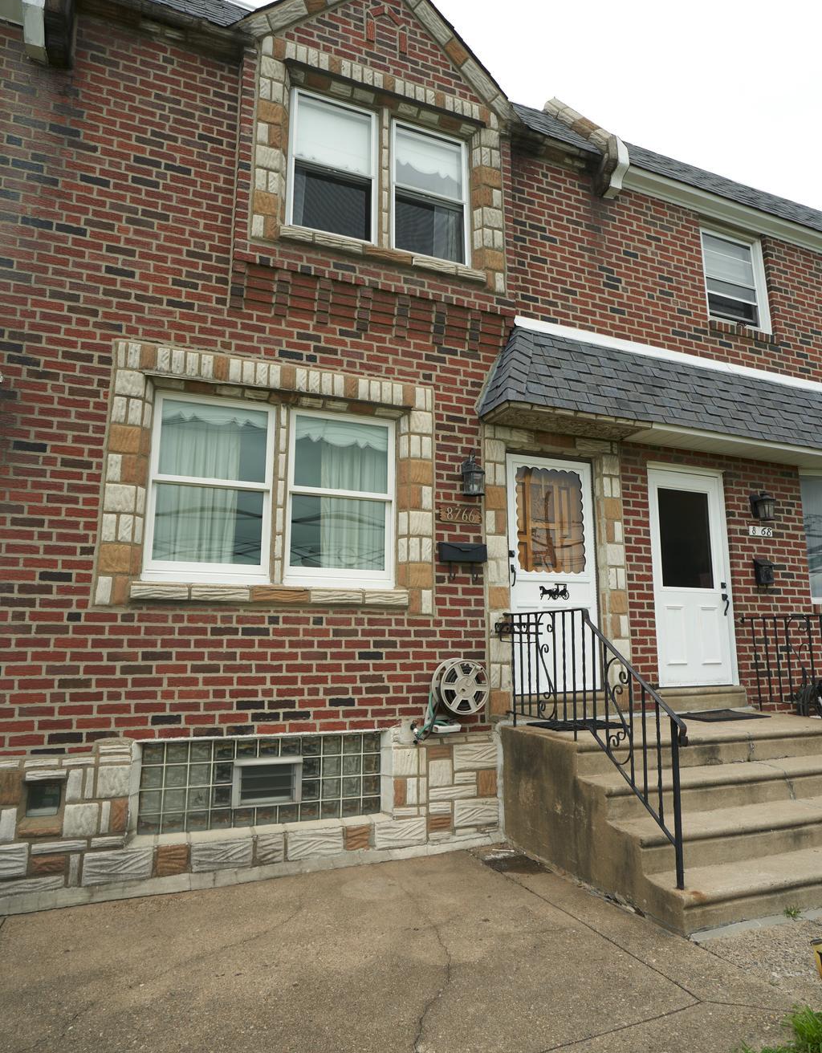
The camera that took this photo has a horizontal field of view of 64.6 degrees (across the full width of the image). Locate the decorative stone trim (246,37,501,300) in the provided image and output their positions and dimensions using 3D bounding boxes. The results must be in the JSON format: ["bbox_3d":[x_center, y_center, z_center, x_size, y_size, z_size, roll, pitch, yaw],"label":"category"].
[{"bbox_3d":[-0.198,-2.995,5.506,2.234,1.855,0.150,4,-11,-22],"label":"decorative stone trim"}]

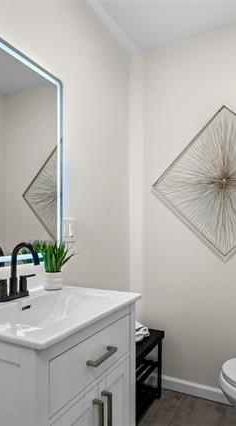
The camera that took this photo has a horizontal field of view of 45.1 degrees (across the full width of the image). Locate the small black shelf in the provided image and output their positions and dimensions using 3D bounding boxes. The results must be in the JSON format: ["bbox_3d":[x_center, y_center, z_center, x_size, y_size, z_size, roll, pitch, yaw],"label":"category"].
[{"bbox_3d":[0.042,1.027,1.750,0.295,0.445,0.620,-1,-3,27],"label":"small black shelf"}]

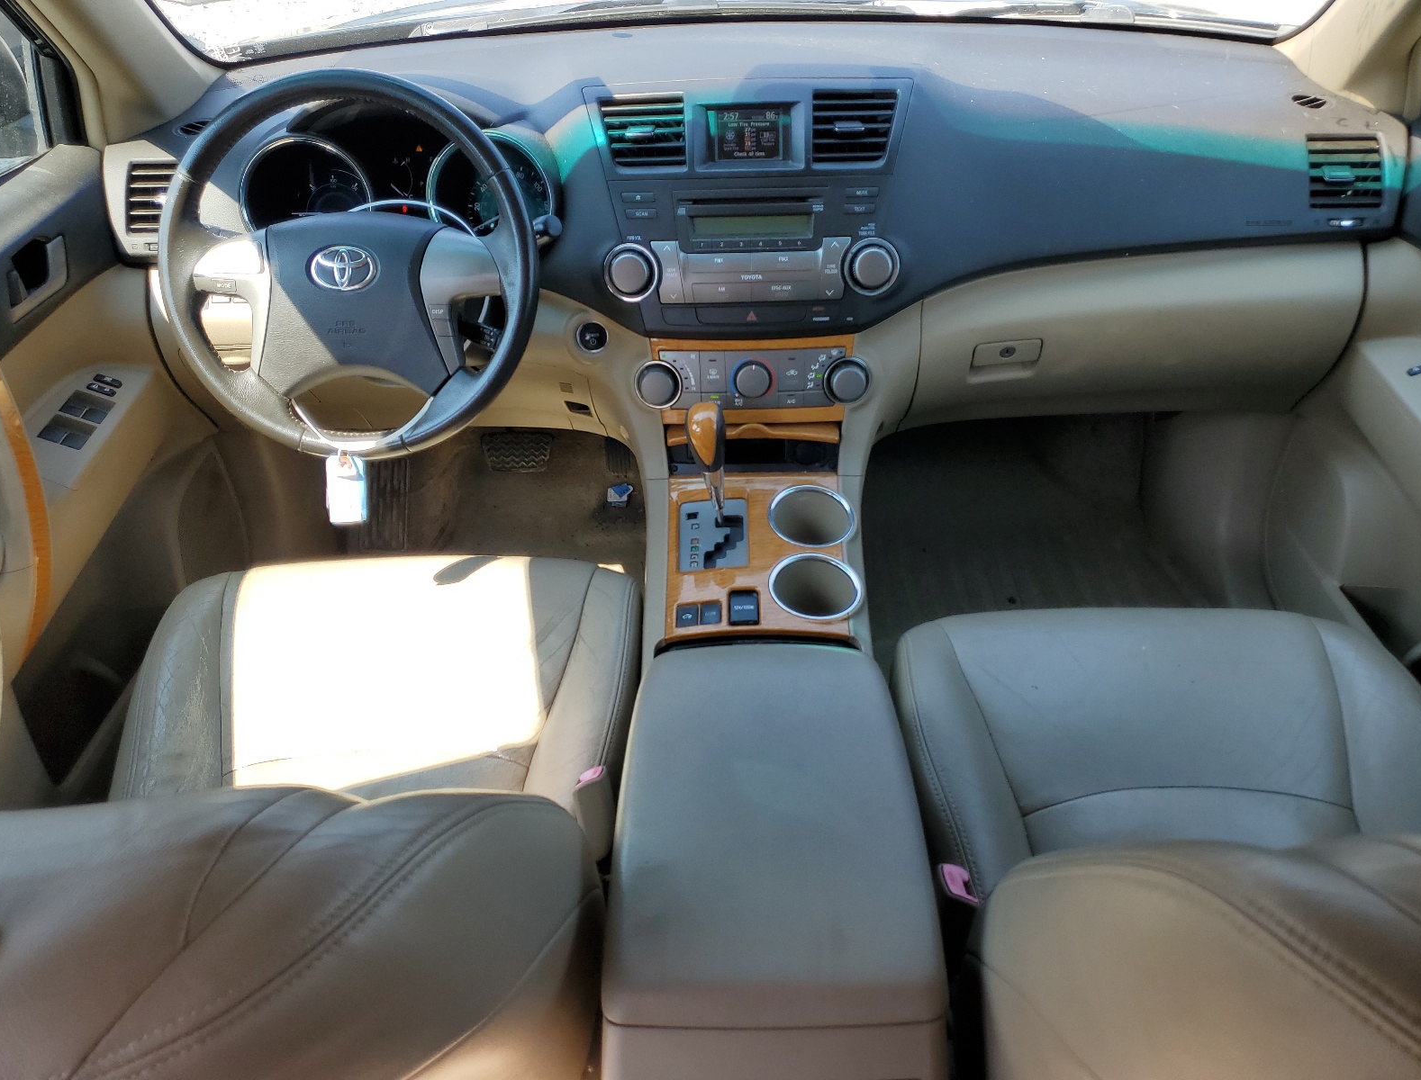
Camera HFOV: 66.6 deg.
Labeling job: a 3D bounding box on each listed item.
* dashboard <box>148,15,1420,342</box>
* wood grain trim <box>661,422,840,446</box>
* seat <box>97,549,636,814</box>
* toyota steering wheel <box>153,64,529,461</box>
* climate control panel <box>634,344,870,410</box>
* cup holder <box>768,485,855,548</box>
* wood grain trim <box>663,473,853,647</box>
[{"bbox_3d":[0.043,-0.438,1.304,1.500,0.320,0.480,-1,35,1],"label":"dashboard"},{"bbox_3d":[0.047,-0.118,1.200,0.192,0.030,0.030,-1,10,1],"label":"wood grain trim"},{"bbox_3d":[-0.336,0.247,1.107,0.515,0.210,0.490,-1,35,1],"label":"seat"},{"bbox_3d":[-0.362,-0.276,1.110,0.380,0.380,0.100,-1,8,1],"label":"toyota steering wheel"},{"bbox_3d":[0.046,-0.180,1.205,0.258,0.078,0.045,-1,10,1],"label":"climate control panel"},{"bbox_3d":[0.108,-0.001,1.163,0.092,0.070,0.092,-1,43,1],"label":"cup holder"},{"bbox_3d":[0.048,0.021,1.112,0.185,0.030,0.235,-1,47,1],"label":"wood grain trim"}]

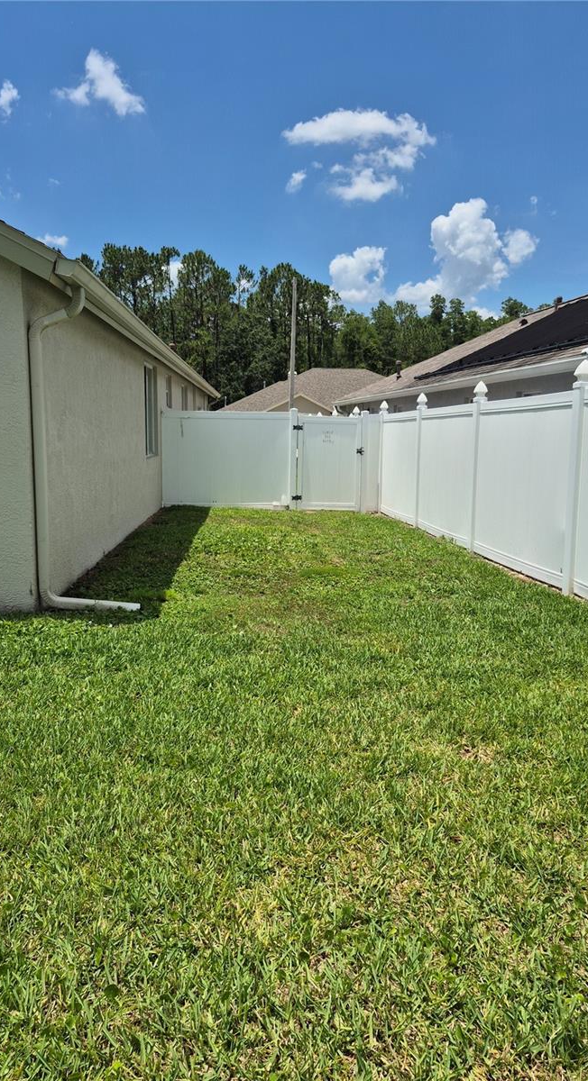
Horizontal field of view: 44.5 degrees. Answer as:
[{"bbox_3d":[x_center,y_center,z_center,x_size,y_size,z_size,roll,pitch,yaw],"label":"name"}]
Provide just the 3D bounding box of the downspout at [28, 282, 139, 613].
[{"bbox_3d":[-1.610,-0.685,5.660,0.790,2.540,0.115,0,8,-3],"label":"downspout"}]

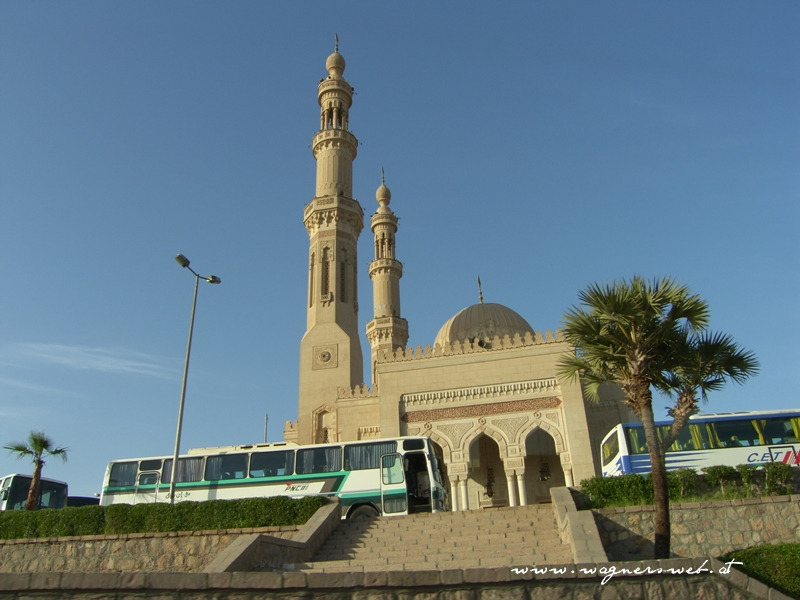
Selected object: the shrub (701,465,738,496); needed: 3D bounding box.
[{"bbox_3d":[7.834,4.438,15.866,0.857,0.778,0.850,-7,-25,12],"label":"shrub"}]

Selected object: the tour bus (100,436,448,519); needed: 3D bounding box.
[{"bbox_3d":[-4.473,6.991,23.195,12.050,3.150,2.500,-6,-25,9],"label":"tour bus"}]

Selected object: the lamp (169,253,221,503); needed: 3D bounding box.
[{"bbox_3d":[-7.141,3.013,21.675,0.350,9.265,2.400,-13,-26,23],"label":"lamp"}]

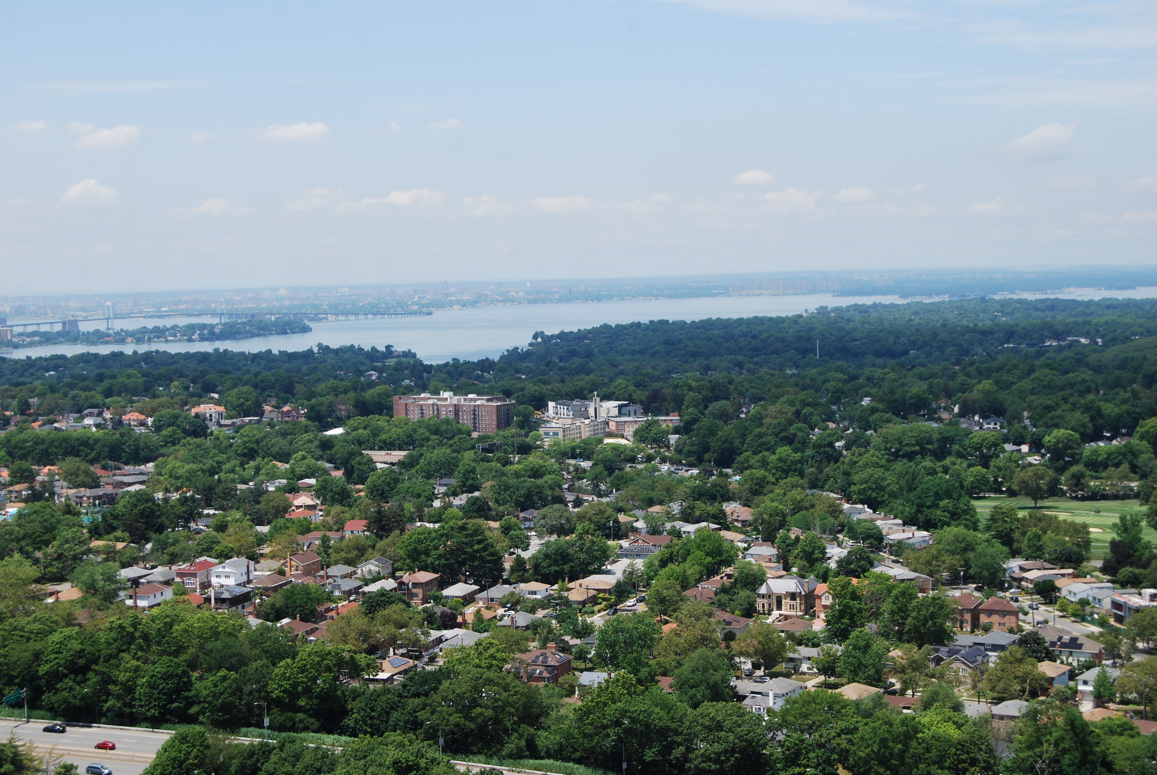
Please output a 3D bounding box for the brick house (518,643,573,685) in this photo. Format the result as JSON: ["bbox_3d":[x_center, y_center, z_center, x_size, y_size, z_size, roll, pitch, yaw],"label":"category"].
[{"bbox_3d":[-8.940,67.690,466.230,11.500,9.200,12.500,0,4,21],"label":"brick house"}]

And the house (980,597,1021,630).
[{"bbox_3d":[115.670,61.650,528.800,10.800,8.400,10.000,0,4,20],"label":"house"}]

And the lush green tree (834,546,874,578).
[{"bbox_3d":[87.920,56.450,615.300,12.200,11.600,12.200,-1,4,8],"label":"lush green tree"}]

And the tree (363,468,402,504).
[{"bbox_3d":[-89.800,44.880,883.230,17.380,17.010,16.510,-2,3,-6],"label":"tree"}]

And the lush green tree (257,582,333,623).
[{"bbox_3d":[-82.260,62.630,558.700,21.200,13.200,17.500,-2,3,-9],"label":"lush green tree"}]

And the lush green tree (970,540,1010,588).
[{"bbox_3d":[127.570,54.660,598.590,12.600,15.200,12.600,-1,4,12],"label":"lush green tree"}]

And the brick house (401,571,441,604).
[{"bbox_3d":[-49.530,61.640,595.960,8.800,8.600,13.900,0,4,16],"label":"brick house"}]

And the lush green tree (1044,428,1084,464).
[{"bbox_3d":[256.690,31.410,1024.330,20.000,18.770,20.000,-1,3,14],"label":"lush green tree"}]

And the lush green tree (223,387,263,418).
[{"bbox_3d":[-261.150,12.590,1494.230,28.950,26.650,28.950,-2,3,-10],"label":"lush green tree"}]

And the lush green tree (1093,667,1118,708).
[{"bbox_3d":[126.080,71.660,462.520,5.430,9.630,5.430,-1,3,15],"label":"lush green tree"}]

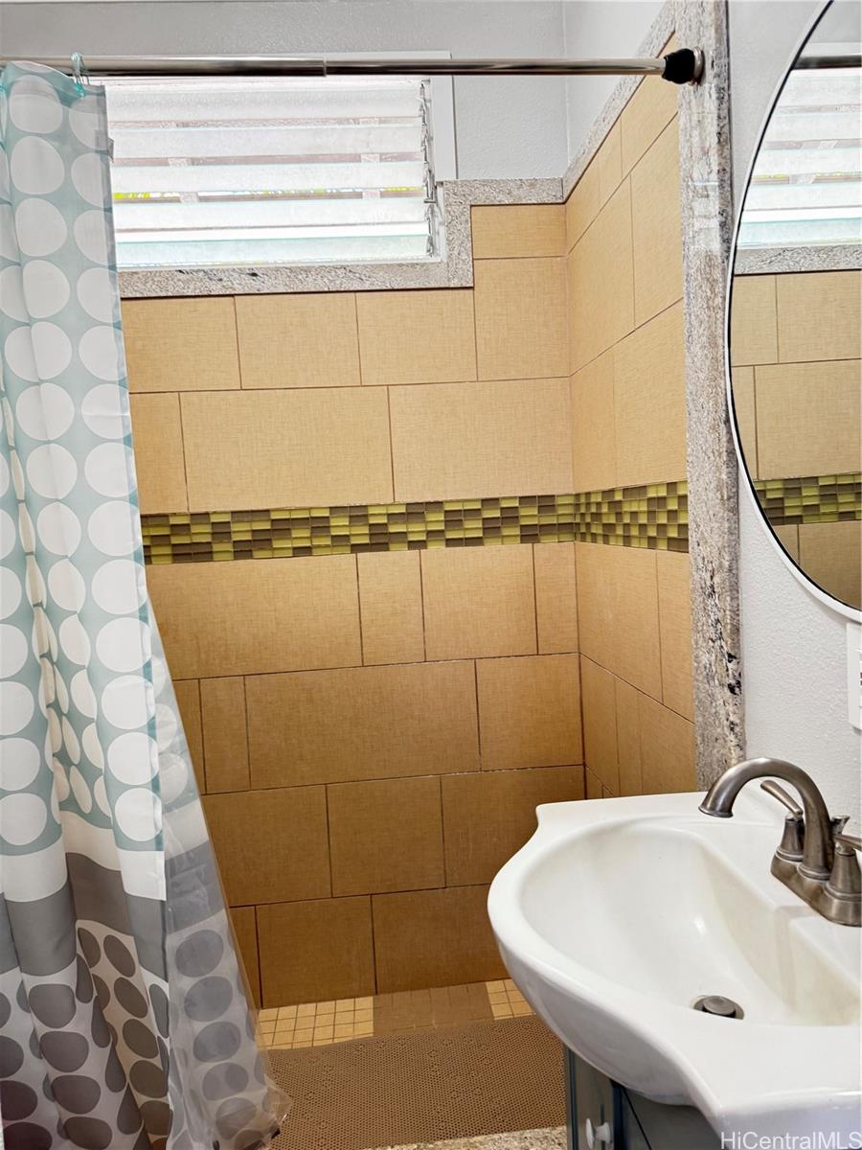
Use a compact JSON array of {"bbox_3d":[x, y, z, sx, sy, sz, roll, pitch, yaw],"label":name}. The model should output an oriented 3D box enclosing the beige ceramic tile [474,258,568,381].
[{"bbox_3d":[0.238,-0.669,2.087,0.241,0.305,0.010,-3,4,-5],"label":"beige ceramic tile"}]

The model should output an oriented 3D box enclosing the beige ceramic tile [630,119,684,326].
[{"bbox_3d":[0.418,-0.632,1.472,0.010,0.305,0.237,-3,4,-5],"label":"beige ceramic tile"}]

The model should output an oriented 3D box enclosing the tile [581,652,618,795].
[{"bbox_3d":[0.432,0.377,2.016,0.015,0.304,0.306,-3,4,-5],"label":"tile"}]

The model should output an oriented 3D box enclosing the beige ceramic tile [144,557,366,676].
[{"bbox_3d":[-0.490,0.111,2.074,0.610,0.300,0.010,-3,4,-5],"label":"beige ceramic tile"}]

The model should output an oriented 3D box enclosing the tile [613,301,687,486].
[{"bbox_3d":[0.429,-0.332,1.558,0.015,0.304,0.381,-3,4,-5],"label":"tile"}]

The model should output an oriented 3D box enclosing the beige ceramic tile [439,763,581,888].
[{"bbox_3d":[0.230,0.684,2.175,0.392,0.310,0.010,-3,4,-5],"label":"beige ceramic tile"}]

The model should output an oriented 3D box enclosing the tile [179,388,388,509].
[{"bbox_3d":[-0.367,-0.328,2.062,0.526,0.304,0.015,-3,4,-5],"label":"tile"}]

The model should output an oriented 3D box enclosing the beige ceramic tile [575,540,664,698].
[{"bbox_3d":[0.425,0.082,1.844,0.010,0.300,0.593,-3,4,-5],"label":"beige ceramic tile"}]

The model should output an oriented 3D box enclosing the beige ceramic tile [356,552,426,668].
[{"bbox_3d":[-0.104,0.089,2.110,0.164,0.300,0.010,-3,4,-5],"label":"beige ceramic tile"}]

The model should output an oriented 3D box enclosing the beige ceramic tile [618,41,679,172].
[{"bbox_3d":[0.403,-0.851,1.467,0.010,0.133,0.277,-3,4,-5],"label":"beige ceramic tile"}]

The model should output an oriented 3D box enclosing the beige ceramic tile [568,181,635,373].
[{"bbox_3d":[0.385,-0.655,1.833,0.010,0.305,0.508,-3,4,-5],"label":"beige ceramic tile"}]

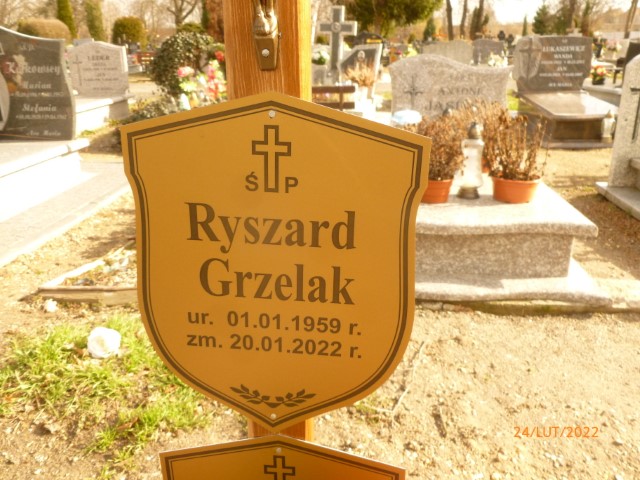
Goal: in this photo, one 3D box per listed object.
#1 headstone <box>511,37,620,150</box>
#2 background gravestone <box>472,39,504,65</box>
[{"bbox_3d":[3.034,-1.891,6.330,0.998,1.165,1.935,2,21,6],"label":"headstone"},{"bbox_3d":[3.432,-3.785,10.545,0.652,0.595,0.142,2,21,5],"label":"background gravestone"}]

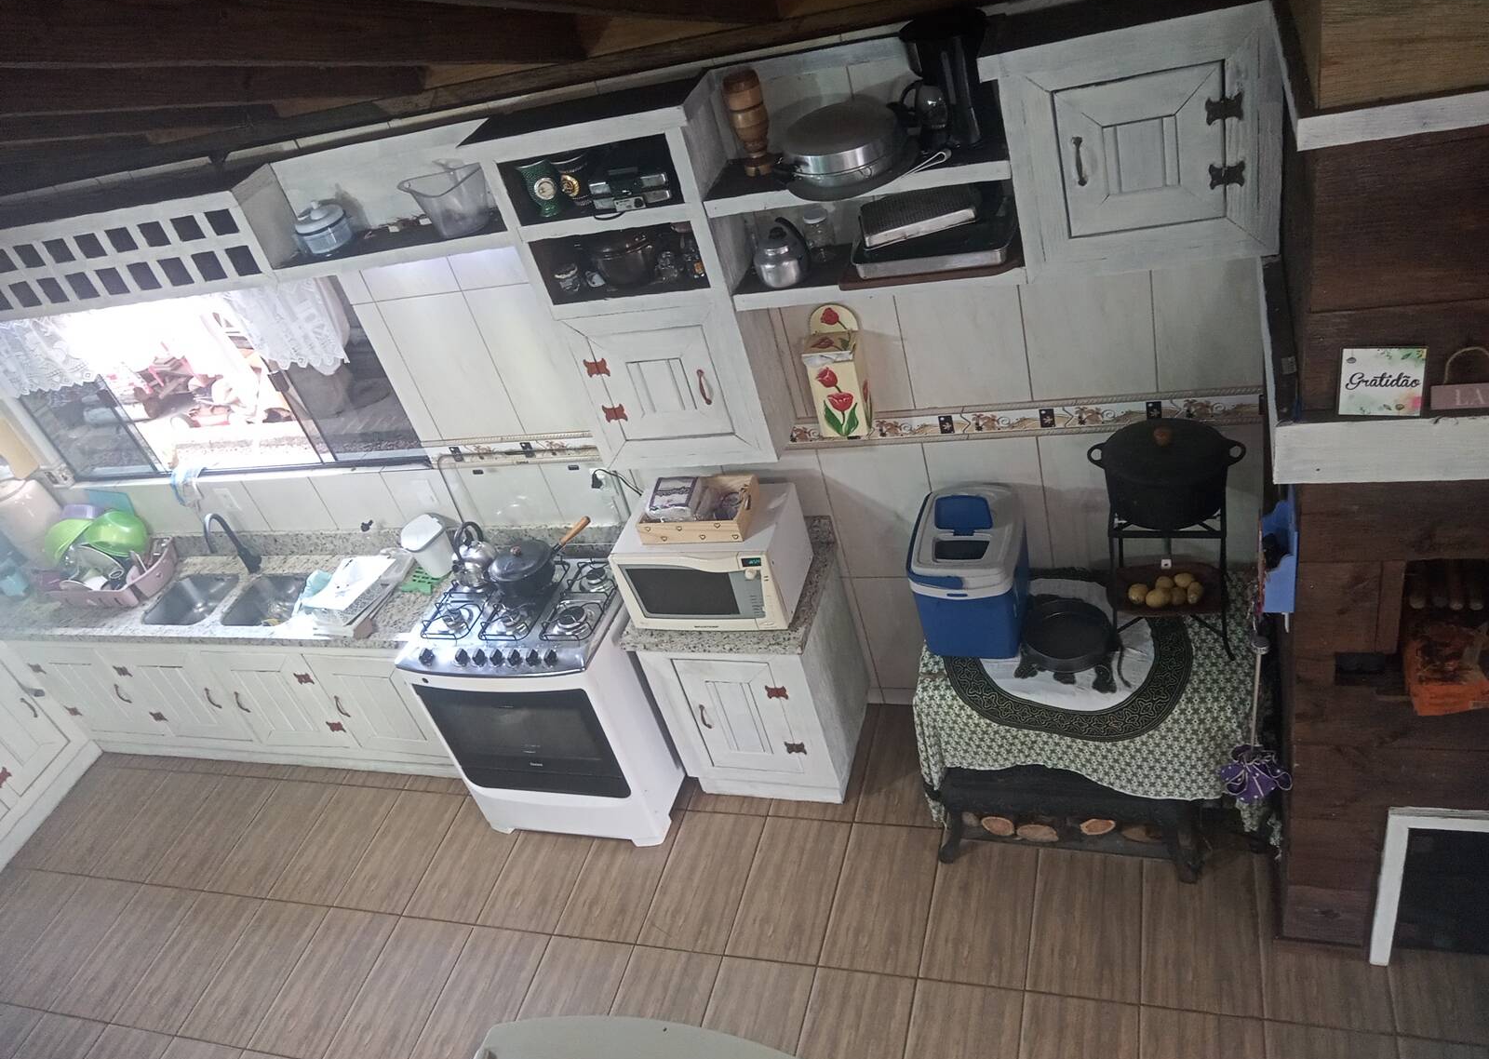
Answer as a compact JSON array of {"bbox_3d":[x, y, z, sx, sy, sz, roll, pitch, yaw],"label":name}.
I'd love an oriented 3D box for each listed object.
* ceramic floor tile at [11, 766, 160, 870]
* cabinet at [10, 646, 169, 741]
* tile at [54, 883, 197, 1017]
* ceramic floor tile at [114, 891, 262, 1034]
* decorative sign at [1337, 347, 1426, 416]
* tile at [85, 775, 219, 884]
[{"bbox_3d":[-2.850,1.301,5.367,0.326,0.010,0.570,-1,39,22],"label":"ceramic floor tile"},{"bbox_3d":[-2.875,0.586,5.599,0.540,0.620,0.475,-1,39,22],"label":"cabinet"},{"bbox_3d":[-2.359,1.615,4.615,0.316,0.010,0.554,-1,39,22],"label":"tile"},{"bbox_3d":[-2.064,1.607,4.492,0.316,0.010,0.554,-1,39,22],"label":"ceramic floor tile"},{"bbox_3d":[1.264,-0.292,2.387,0.148,0.146,0.012,5,30,27],"label":"decorative sign"},{"bbox_3d":[-2.548,1.293,5.243,0.326,0.010,0.570,-1,39,22],"label":"tile"}]

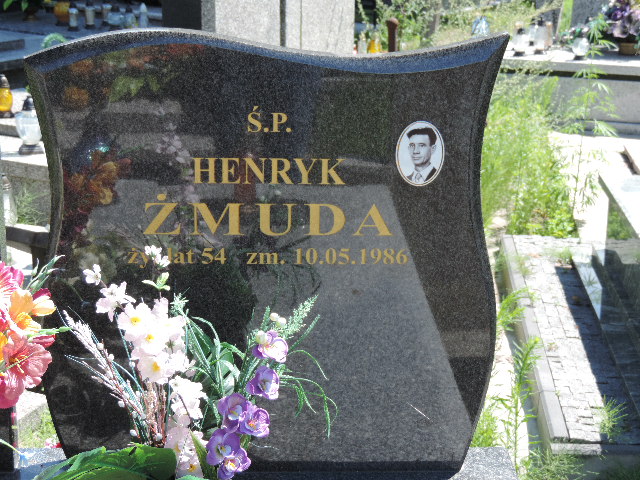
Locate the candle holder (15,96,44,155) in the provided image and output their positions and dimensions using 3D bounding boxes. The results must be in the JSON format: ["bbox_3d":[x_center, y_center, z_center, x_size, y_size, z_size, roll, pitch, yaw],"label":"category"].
[{"bbox_3d":[-1.341,-0.533,6.000,0.145,0.262,0.145,0,13,0],"label":"candle holder"}]

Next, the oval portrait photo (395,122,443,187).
[{"bbox_3d":[0.186,-0.159,2.385,0.090,0.121,0.008,1,14,3],"label":"oval portrait photo"}]

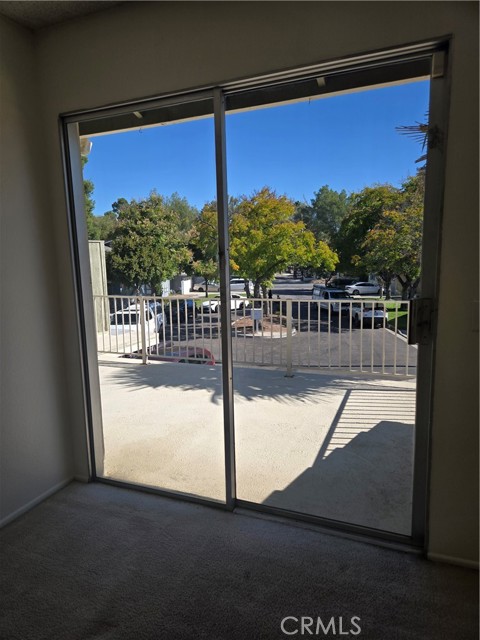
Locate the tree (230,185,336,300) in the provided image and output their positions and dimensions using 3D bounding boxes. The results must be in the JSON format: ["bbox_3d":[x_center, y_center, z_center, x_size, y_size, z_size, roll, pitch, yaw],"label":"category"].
[{"bbox_3d":[3.200,-5.390,33.200,8.600,9.900,8.200,-1,9,0],"label":"tree"}]

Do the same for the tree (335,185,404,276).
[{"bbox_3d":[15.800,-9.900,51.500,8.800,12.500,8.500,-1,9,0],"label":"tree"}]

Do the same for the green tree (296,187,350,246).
[{"bbox_3d":[15.000,-16.050,78.000,10.000,17.400,9.500,-1,9,0],"label":"green tree"}]

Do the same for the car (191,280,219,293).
[{"bbox_3d":[-3.690,-4.570,56.900,4.750,1.460,1.830,1,9,17],"label":"car"}]

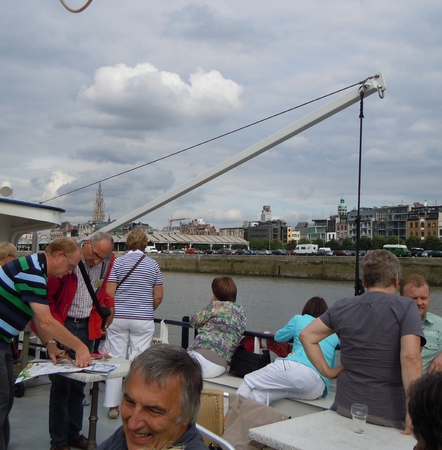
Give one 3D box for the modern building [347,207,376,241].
[{"bbox_3d":[65.678,3.971,228.426,14.000,21.310,13.500,4,-4,-41],"label":"modern building"}]

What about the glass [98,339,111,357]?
[{"bbox_3d":[-0.786,0.841,3.536,0.085,0.145,0.085,1,-3,0],"label":"glass"}]

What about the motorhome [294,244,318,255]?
[{"bbox_3d":[23.253,7.101,142.251,2.200,2.850,6.500,2,-4,-42],"label":"motorhome"}]

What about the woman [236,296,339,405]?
[{"bbox_3d":[0.439,1.112,3.792,0.660,1.150,0.800,3,-4,-23],"label":"woman"}]

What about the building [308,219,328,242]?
[{"bbox_3d":[46.236,5.241,241.634,11.000,16.200,11.000,2,-4,-42],"label":"building"}]

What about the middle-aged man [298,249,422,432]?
[{"bbox_3d":[0.751,0.889,2.720,0.600,1.490,0.500,-1,-3,28],"label":"middle-aged man"}]

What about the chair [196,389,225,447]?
[{"bbox_3d":[-0.112,1.167,2.175,0.560,0.840,0.570,3,-4,-30],"label":"chair"}]

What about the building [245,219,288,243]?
[{"bbox_3d":[24.530,6.411,268.538,14.000,16.500,25.000,2,-4,-42],"label":"building"}]

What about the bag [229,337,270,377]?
[{"bbox_3d":[0.276,1.131,4.425,0.360,0.270,0.150,-2,-4,41],"label":"bag"}]

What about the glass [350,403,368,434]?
[{"bbox_3d":[0.575,0.802,2.161,0.072,0.113,0.072,1,-3,0],"label":"glass"}]

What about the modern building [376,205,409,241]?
[{"bbox_3d":[72.049,2.159,213.479,12.000,19.600,13.500,2,-4,-42],"label":"modern building"}]

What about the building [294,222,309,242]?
[{"bbox_3d":[44.104,7.444,257.726,12.000,16.990,9.460,4,-4,-41],"label":"building"}]

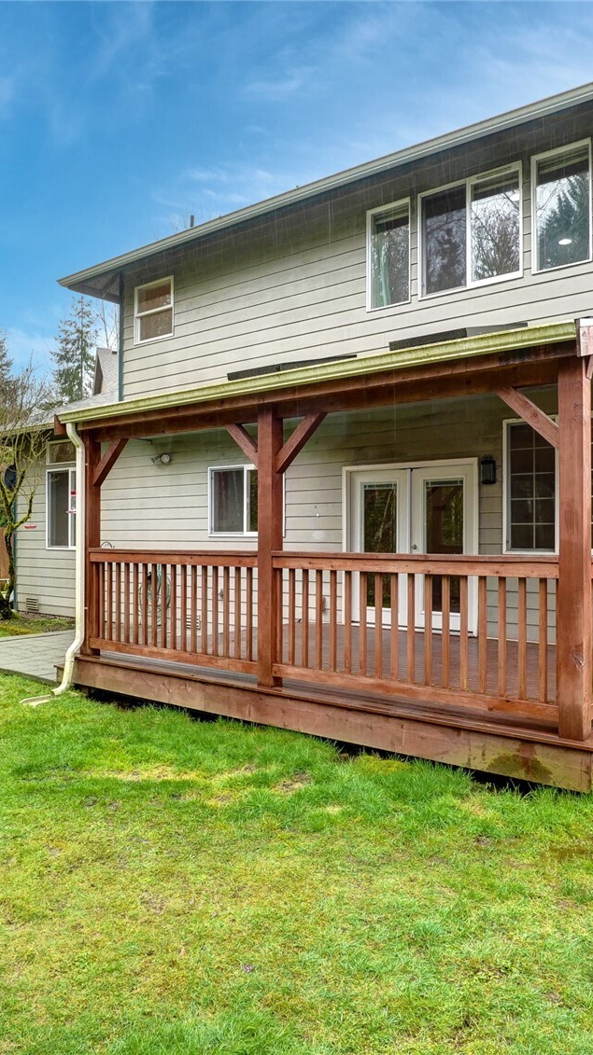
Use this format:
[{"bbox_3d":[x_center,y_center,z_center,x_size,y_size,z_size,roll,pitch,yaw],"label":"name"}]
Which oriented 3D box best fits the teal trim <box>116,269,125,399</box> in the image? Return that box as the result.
[{"bbox_3d":[-2.853,-2.792,11.448,0.100,2.600,0.050,0,-1,38],"label":"teal trim"}]

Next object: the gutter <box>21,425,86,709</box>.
[{"bbox_3d":[-2.222,0.300,6.503,0.160,2.580,0.650,0,-1,38],"label":"gutter"}]

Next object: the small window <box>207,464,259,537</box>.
[{"bbox_3d":[-0.758,-0.391,10.517,1.520,1.060,0.090,0,-1,38],"label":"small window"}]

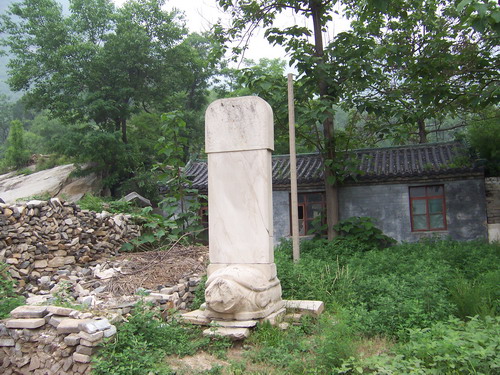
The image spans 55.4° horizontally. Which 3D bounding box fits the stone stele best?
[{"bbox_3d":[-0.119,0.253,7.100,0.970,3.240,1.280,-2,-3,19],"label":"stone stele"}]

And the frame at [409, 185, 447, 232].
[{"bbox_3d":[5.233,0.611,14.000,1.060,1.360,0.100,-3,-3,5],"label":"frame"}]

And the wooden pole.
[{"bbox_3d":[0.971,-0.441,10.500,0.135,4.200,0.135,-2,-3,6],"label":"wooden pole"}]

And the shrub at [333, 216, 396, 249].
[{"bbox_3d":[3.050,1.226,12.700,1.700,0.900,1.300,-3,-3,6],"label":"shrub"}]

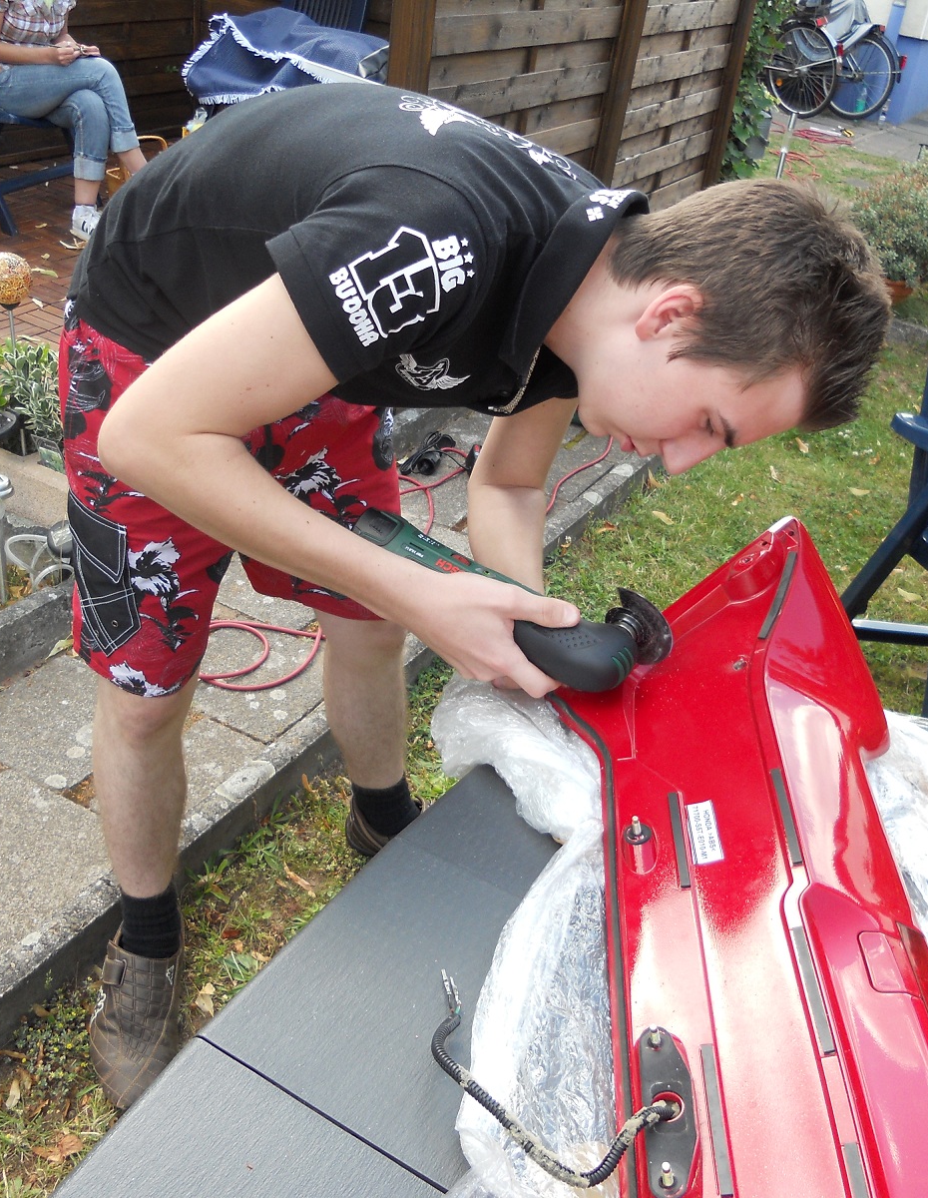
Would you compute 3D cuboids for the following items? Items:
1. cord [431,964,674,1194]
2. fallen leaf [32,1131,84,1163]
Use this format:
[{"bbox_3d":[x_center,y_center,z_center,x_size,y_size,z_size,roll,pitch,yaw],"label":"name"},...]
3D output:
[{"bbox_3d":[0.038,0.337,0.886,0.208,0.065,0.080,30,37,31],"label":"cord"},{"bbox_3d":[-0.511,0.695,1.572,0.054,0.025,0.033,-15,38,-34],"label":"fallen leaf"}]

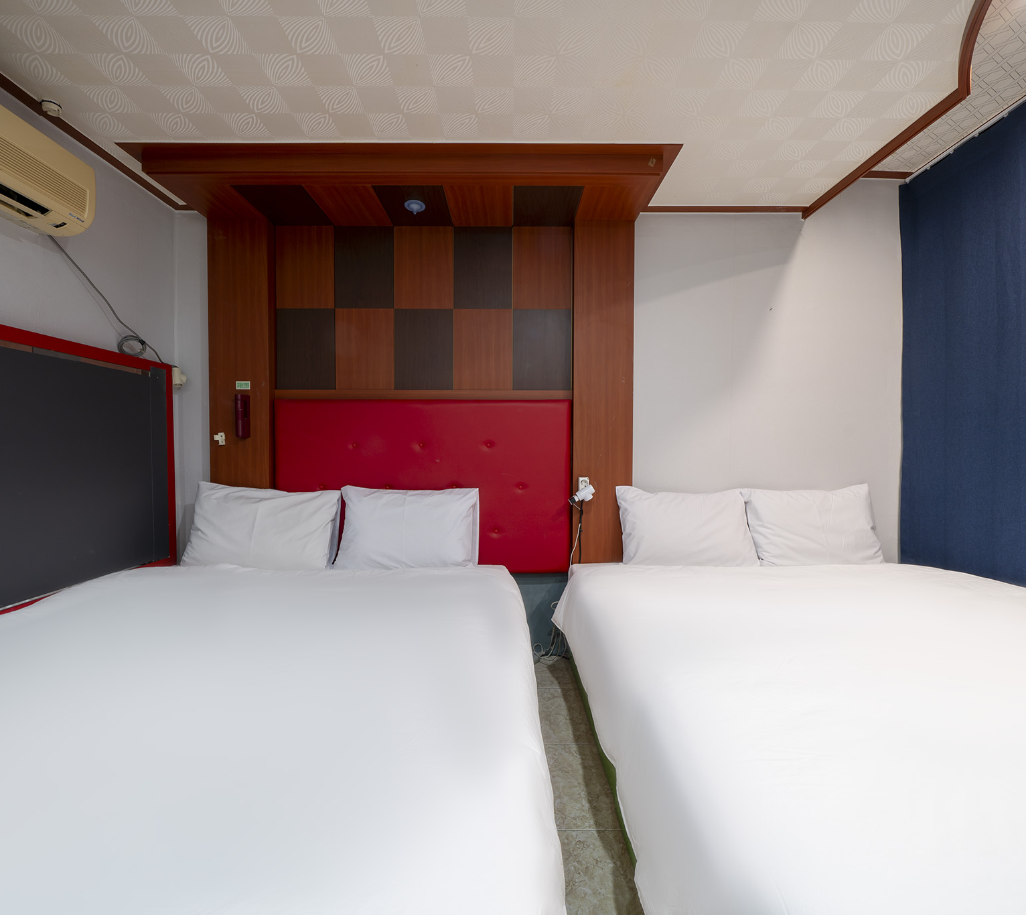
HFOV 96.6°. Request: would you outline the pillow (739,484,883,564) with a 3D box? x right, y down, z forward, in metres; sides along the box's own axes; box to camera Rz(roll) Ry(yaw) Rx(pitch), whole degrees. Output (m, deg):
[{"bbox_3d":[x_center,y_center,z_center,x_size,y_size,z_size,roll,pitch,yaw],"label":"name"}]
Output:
[{"bbox_3d":[1.451,0.330,2.215,0.650,0.420,0.160,0,-13,0],"label":"pillow"}]

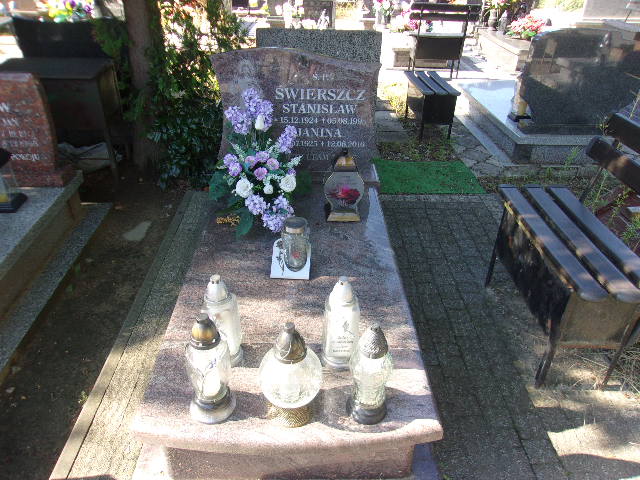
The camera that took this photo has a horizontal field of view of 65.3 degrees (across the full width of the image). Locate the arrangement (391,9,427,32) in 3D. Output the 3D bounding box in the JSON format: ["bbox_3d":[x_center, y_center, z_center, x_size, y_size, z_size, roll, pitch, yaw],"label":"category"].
[{"bbox_3d":[1.326,-3.288,7.486,0.500,0.300,0.380,0,31,0],"label":"arrangement"}]

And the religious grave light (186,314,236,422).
[{"bbox_3d":[-0.284,0.317,1.272,0.122,0.306,0.122,0,31,-2],"label":"religious grave light"}]

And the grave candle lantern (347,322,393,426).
[{"bbox_3d":[0.130,0.335,1.283,0.110,0.280,0.110,0,31,-2],"label":"grave candle lantern"}]

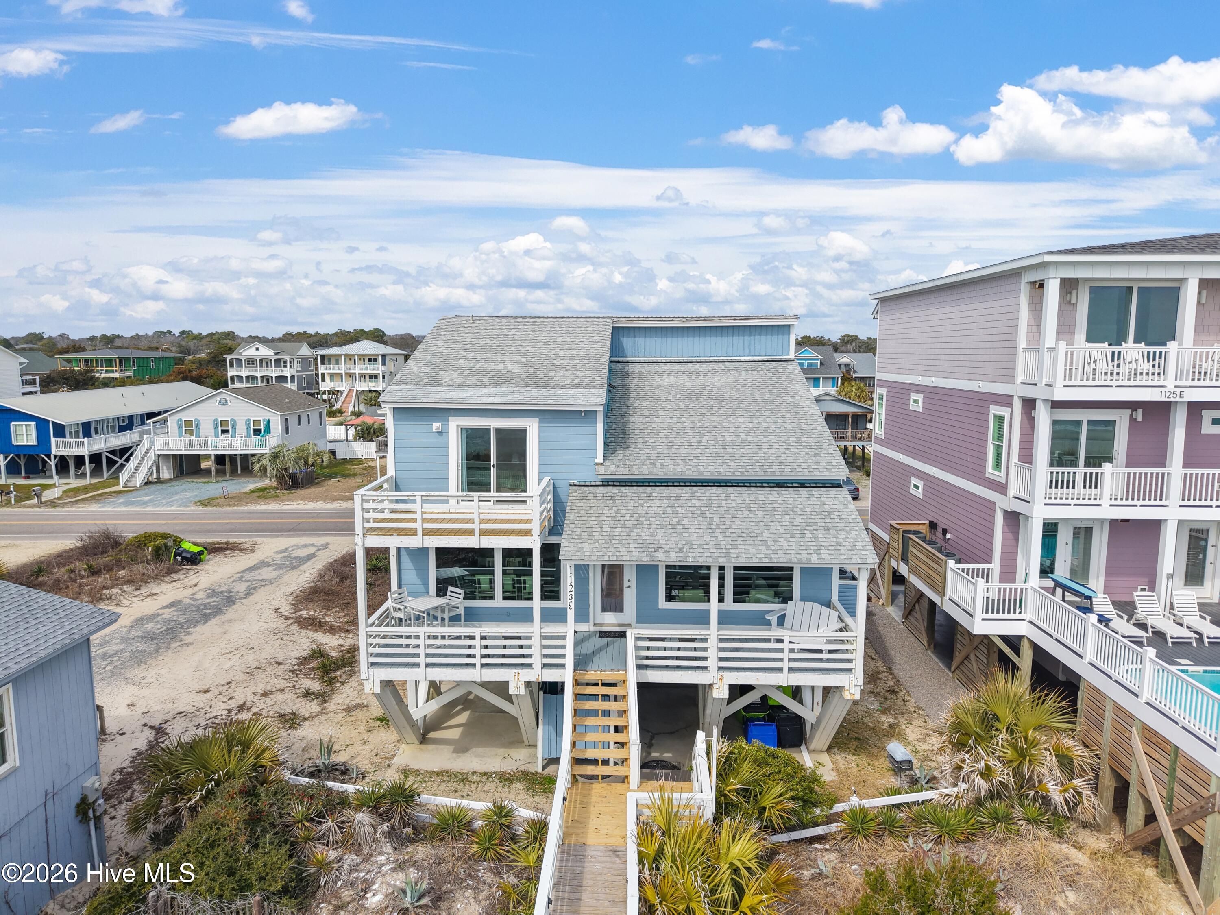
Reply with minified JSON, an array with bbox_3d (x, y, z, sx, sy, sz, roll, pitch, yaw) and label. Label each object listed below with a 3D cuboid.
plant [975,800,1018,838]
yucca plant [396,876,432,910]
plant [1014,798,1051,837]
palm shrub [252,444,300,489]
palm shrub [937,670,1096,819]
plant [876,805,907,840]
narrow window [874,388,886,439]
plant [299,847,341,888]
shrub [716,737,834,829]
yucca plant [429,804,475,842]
[{"bbox_3d":[7.673,7.180,16.823,0.777,0.643,0.777,0,7,2],"label":"plant"},{"bbox_3d":[-3.195,7.087,13.739,0.573,0.476,0.573,0,7,1],"label":"yucca plant"},{"bbox_3d":[8.251,7.014,16.517,0.632,0.680,0.632,0,7,1],"label":"plant"},{"bbox_3d":[-23.508,0.604,59.560,3.169,3.159,2.852,0,7,2],"label":"palm shrub"},{"bbox_3d":[8.220,5.820,17.226,2.896,2.871,2.896,0,7,1],"label":"palm shrub"},{"bbox_3d":[5.508,7.152,16.577,0.585,0.651,0.585,0,7,2],"label":"plant"},{"bbox_3d":[10.576,-1.713,33.071,0.100,1.900,1.180,1,7,1],"label":"narrow window"},{"bbox_3d":[-4.876,6.897,14.242,0.653,0.607,0.653,0,7,1],"label":"plant"},{"bbox_3d":[3.367,6.644,17.334,2.402,1.651,2.042,0,7,2],"label":"shrub"},{"bbox_3d":[-3.072,7.118,16.486,0.877,0.598,0.877,0,7,2],"label":"yucca plant"}]

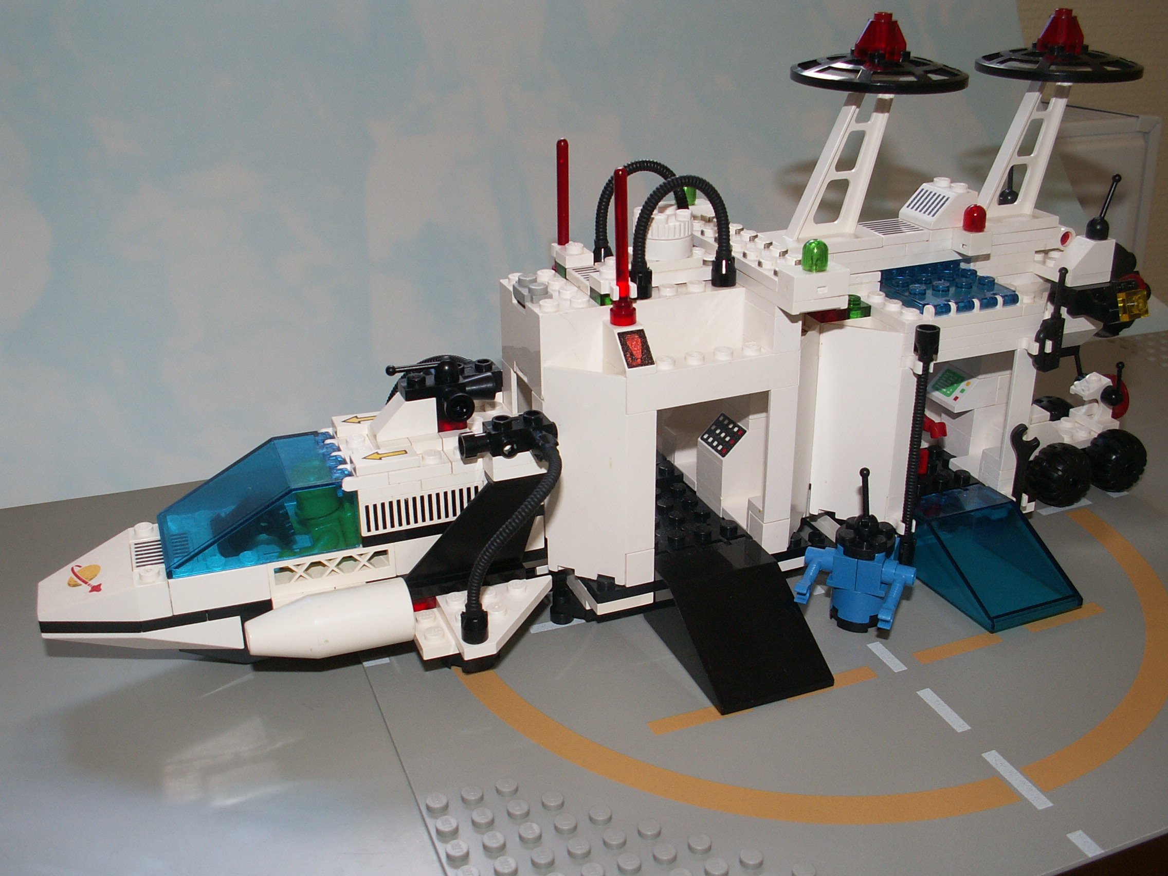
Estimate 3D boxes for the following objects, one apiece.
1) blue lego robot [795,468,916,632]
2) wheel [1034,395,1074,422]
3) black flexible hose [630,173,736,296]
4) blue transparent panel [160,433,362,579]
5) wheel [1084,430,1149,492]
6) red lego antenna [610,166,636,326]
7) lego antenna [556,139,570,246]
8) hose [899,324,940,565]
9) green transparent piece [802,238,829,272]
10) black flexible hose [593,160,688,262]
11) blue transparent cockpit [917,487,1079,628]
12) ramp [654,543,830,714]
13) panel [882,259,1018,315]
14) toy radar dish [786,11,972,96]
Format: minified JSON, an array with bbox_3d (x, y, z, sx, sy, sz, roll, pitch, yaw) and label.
[{"bbox_3d":[0.074,0.030,0.313,0.030,0.046,0.022,10,27,24],"label":"blue lego robot"},{"bbox_3d":[0.165,-0.005,0.421,0.021,0.021,0.012,-10,25,-20],"label":"wheel"},{"bbox_3d":[0.025,-0.051,0.294,0.030,0.029,0.007,-10,25,-20],"label":"black flexible hose"},{"bbox_3d":[-0.084,0.016,0.299,0.048,0.019,0.032,-10,25,-20],"label":"blue transparent panel"},{"bbox_3d":[0.176,0.008,0.390,0.021,0.021,0.015,-10,26,-18],"label":"wheel"},{"bbox_3d":[0.010,-0.046,0.288,0.007,0.039,0.007,-1,24,0],"label":"red lego antenna"},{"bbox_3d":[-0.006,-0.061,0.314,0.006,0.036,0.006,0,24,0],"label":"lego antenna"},{"bbox_3d":[0.091,0.004,0.325,0.007,0.074,0.007,-10,26,-18],"label":"hose"},{"bbox_3d":[0.058,-0.045,0.293,0.007,0.007,0.007,0,24,0],"label":"green transparent piece"},{"bbox_3d":[0.016,-0.059,0.315,0.030,0.029,0.007,-10,25,-20],"label":"black flexible hose"},{"bbox_3d":[0.117,0.033,0.340,0.032,0.019,0.048,-10,25,-20],"label":"blue transparent cockpit"},{"bbox_3d":[0.040,0.047,0.308,0.032,0.019,0.048,-10,26,-18],"label":"ramp"},{"bbox_3d":[0.102,-0.042,0.334,0.032,0.005,0.031,-10,26,-18],"label":"panel"},{"bbox_3d":[0.079,-0.103,0.312,0.048,0.019,0.048,0,24,0],"label":"toy radar dish"}]

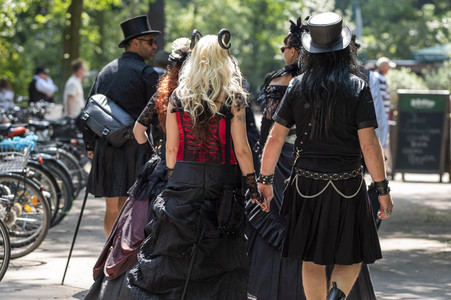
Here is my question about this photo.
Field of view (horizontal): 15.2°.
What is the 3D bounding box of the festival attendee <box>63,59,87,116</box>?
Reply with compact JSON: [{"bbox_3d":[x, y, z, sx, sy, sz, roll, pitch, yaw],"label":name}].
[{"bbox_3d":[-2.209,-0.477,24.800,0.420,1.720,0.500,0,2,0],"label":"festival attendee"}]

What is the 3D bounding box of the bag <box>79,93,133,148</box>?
[{"bbox_3d":[-0.813,-0.203,11.650,0.340,0.210,0.170,38,29,14],"label":"bag"}]

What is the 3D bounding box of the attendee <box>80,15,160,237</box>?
[{"bbox_3d":[-0.743,-0.018,11.900,0.570,1.860,0.450,1,2,15],"label":"attendee"}]

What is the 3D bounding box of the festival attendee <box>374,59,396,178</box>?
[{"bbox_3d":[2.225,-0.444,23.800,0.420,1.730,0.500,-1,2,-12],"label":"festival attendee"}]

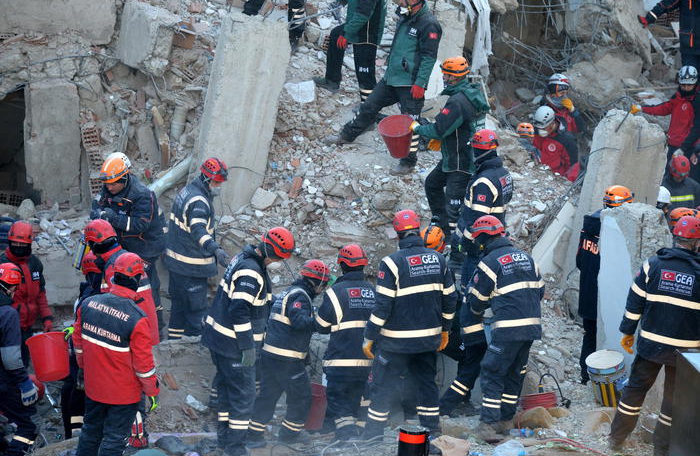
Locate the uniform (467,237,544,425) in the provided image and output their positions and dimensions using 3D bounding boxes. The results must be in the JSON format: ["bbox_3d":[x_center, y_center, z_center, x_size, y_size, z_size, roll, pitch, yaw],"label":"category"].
[{"bbox_3d":[1.244,0.820,31.100,0.620,1.470,0.520,-10,18,-32],"label":"uniform"}]

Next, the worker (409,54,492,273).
[{"bbox_3d":[0.928,-0.651,35.900,0.720,1.830,0.620,3,11,15],"label":"worker"}]

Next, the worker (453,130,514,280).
[{"bbox_3d":[1.170,0.048,33.800,0.550,1.780,0.600,6,12,27],"label":"worker"}]

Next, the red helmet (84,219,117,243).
[{"bbox_3d":[-2.020,0.028,31.500,0.280,0.170,0.225,5,15,37],"label":"red helmet"}]

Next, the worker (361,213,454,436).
[{"bbox_3d":[0.476,0.772,31.100,0.740,1.840,0.520,-4,11,-20],"label":"worker"}]

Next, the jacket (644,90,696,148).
[{"bbox_3d":[3.587,-1.214,43.500,0.660,0.660,0.380,4,15,14],"label":"jacket"}]

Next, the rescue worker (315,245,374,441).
[{"bbox_3d":[-0.020,0.919,31.200,0.620,1.600,0.600,-7,12,-32],"label":"rescue worker"}]

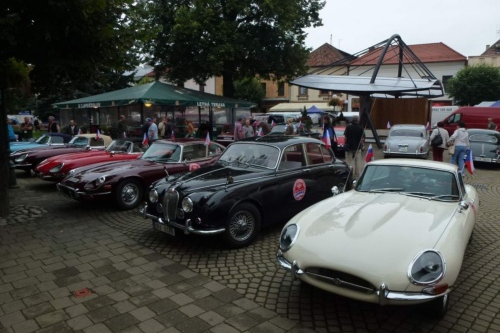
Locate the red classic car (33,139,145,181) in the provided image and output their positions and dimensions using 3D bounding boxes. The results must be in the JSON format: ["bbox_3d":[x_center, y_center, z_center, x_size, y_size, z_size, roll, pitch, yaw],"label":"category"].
[{"bbox_3d":[-4.044,-0.235,10.495,1.660,1.210,4.450,6,10,37],"label":"red classic car"}]

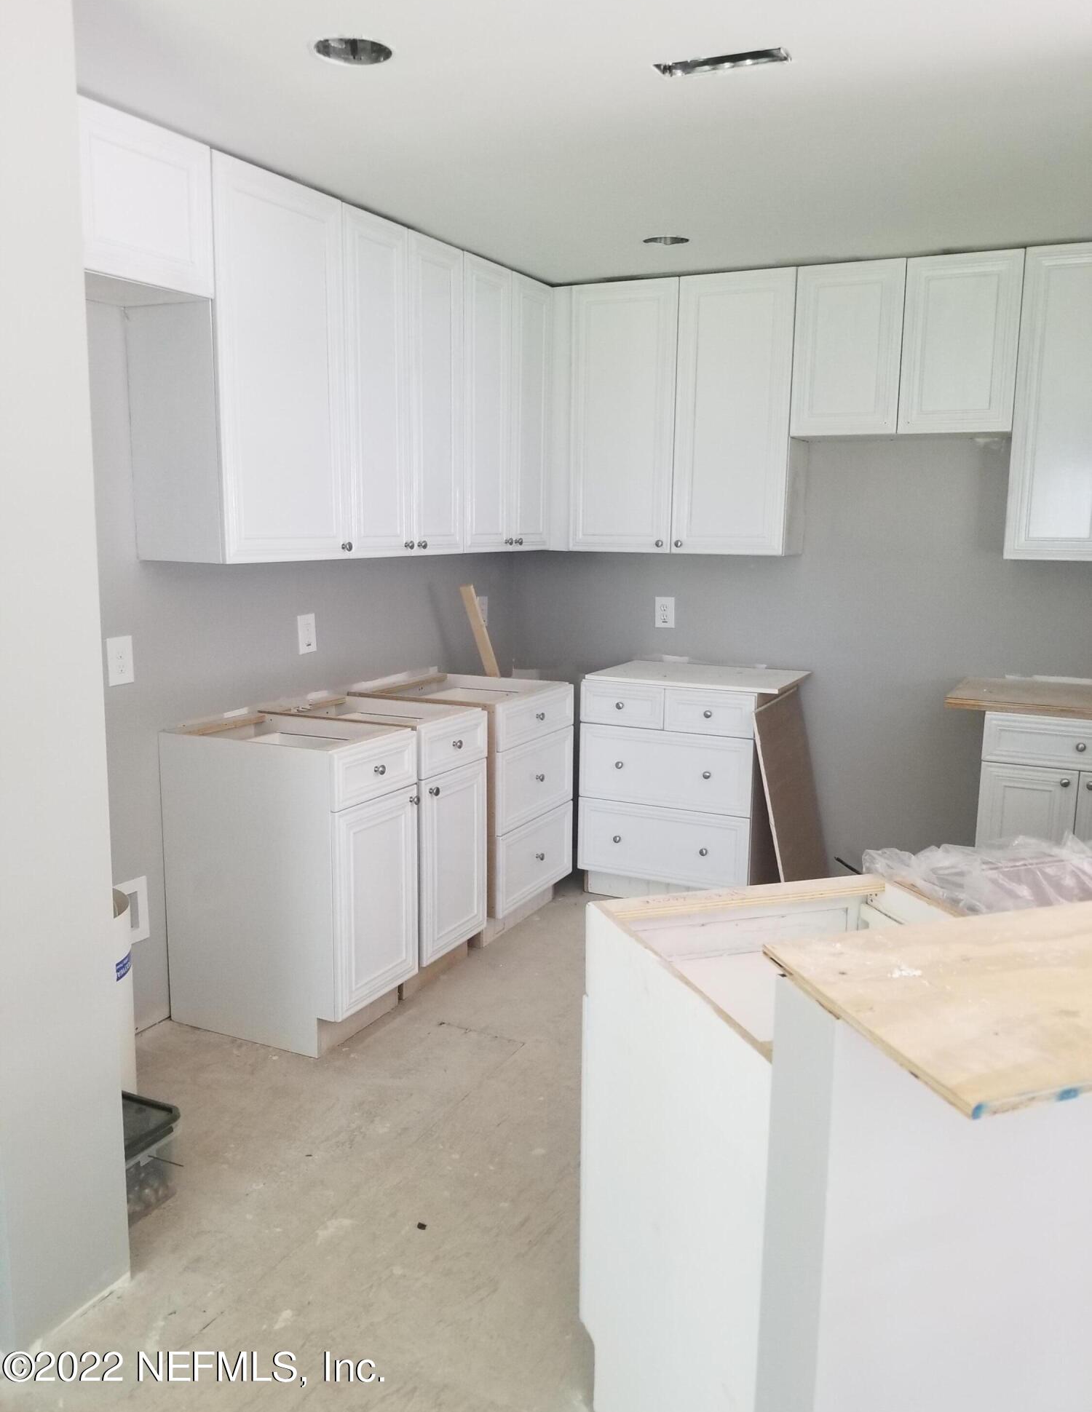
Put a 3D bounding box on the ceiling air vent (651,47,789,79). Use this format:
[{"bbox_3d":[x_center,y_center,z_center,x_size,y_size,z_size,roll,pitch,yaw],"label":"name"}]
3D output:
[{"bbox_3d":[0.362,-1.312,2.233,0.265,0.025,0.080,5,11,21],"label":"ceiling air vent"}]

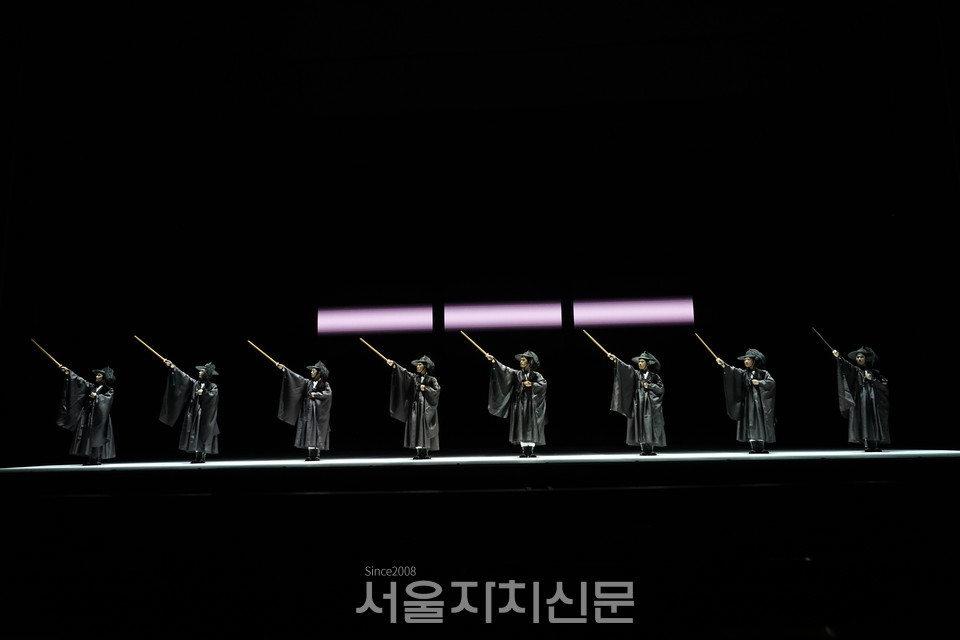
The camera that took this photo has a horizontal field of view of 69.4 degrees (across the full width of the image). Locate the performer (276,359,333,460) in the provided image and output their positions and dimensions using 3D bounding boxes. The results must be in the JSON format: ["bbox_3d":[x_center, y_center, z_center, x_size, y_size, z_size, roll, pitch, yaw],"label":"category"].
[{"bbox_3d":[-3.195,1.659,12.667,0.969,1.807,0.620,-5,-10,20],"label":"performer"}]

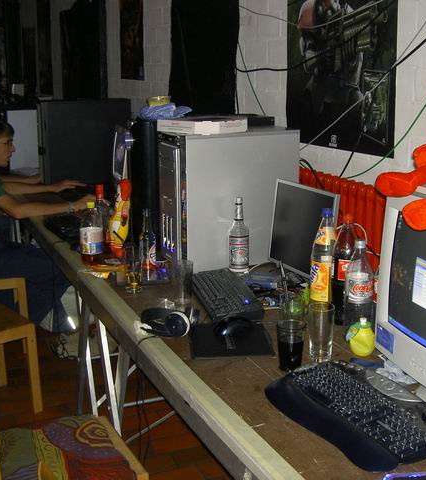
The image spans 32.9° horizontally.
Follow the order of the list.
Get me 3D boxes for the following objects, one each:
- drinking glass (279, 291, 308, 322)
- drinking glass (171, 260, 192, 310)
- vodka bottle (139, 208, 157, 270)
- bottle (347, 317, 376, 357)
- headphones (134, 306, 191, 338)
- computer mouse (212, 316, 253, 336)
[{"bbox_3d":[0.248,0.219,2.217,0.083,0.102,0.083,-1,14,0],"label":"drinking glass"},{"bbox_3d":[-0.100,0.146,2.436,0.070,0.148,0.070,-1,14,0],"label":"drinking glass"},{"bbox_3d":[-0.248,0.015,2.725,0.066,0.250,0.066,-1,14,0],"label":"vodka bottle"},{"bbox_3d":[0.418,0.266,2.012,0.070,0.103,0.075,-1,14,0],"label":"bottle"},{"bbox_3d":[-0.137,0.237,2.220,0.180,0.075,0.165,6,15,25],"label":"headphones"},{"bbox_3d":[0.065,0.256,2.198,0.118,0.039,0.065,-5,14,-18],"label":"computer mouse"}]

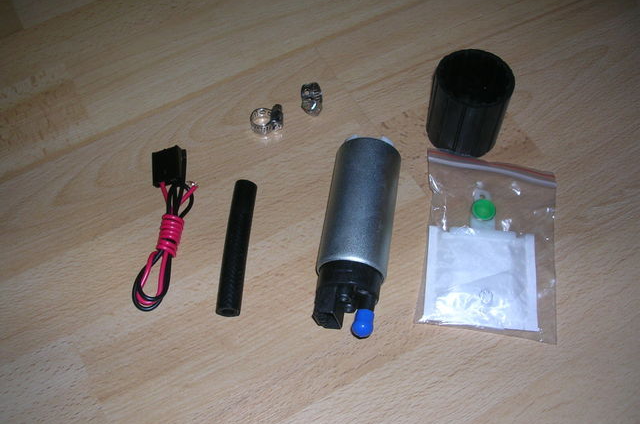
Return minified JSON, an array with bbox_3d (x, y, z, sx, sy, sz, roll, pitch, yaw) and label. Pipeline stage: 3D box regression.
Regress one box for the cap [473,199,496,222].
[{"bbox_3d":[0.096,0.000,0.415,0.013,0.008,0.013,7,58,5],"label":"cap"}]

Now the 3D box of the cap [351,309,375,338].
[{"bbox_3d":[0.023,0.060,0.372,0.011,0.011,0.013,7,58,6],"label":"cap"}]

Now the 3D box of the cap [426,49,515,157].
[{"bbox_3d":[0.093,-0.067,0.440,0.047,0.048,0.047,0,58,1],"label":"cap"}]

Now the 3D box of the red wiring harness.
[{"bbox_3d":[-0.092,0.017,0.412,0.025,0.011,0.087,5,58,4],"label":"red wiring harness"}]

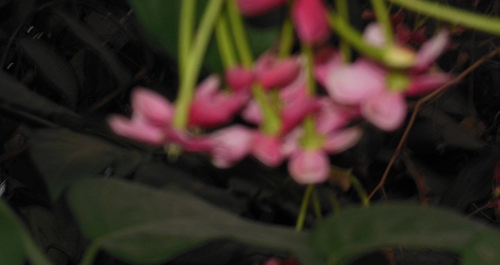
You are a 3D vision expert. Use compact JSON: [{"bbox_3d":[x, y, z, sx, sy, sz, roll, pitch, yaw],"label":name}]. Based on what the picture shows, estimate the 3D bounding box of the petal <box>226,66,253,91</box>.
[{"bbox_3d":[-0.003,-0.016,0.415,0.009,0.006,0.008,0,28,0],"label":"petal"}]

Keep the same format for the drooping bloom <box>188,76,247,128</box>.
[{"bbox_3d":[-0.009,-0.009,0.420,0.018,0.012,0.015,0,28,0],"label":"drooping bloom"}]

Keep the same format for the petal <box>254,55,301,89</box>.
[{"bbox_3d":[0.008,-0.018,0.415,0.013,0.008,0.008,0,28,0],"label":"petal"}]

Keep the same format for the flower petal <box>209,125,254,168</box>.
[{"bbox_3d":[-0.005,0.004,0.410,0.013,0.010,0.011,0,28,0],"label":"flower petal"}]

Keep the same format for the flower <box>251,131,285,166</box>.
[{"bbox_3d":[0.005,0.005,0.410,0.010,0.009,0.007,0,28,0],"label":"flower"}]

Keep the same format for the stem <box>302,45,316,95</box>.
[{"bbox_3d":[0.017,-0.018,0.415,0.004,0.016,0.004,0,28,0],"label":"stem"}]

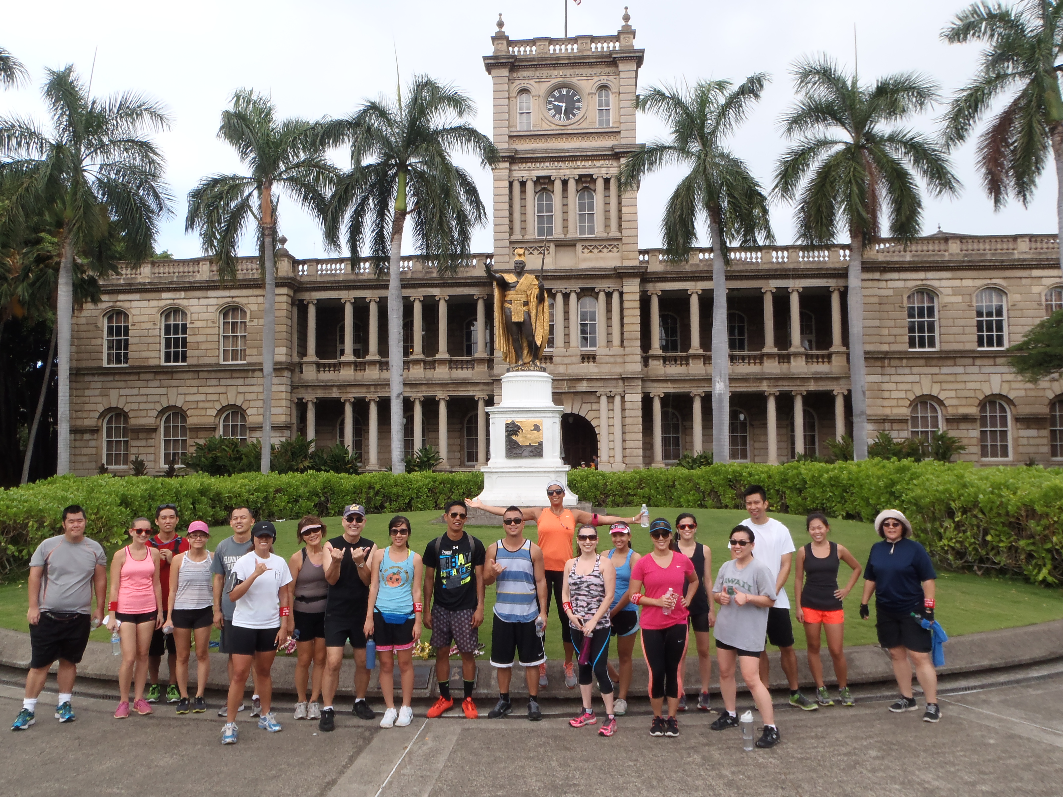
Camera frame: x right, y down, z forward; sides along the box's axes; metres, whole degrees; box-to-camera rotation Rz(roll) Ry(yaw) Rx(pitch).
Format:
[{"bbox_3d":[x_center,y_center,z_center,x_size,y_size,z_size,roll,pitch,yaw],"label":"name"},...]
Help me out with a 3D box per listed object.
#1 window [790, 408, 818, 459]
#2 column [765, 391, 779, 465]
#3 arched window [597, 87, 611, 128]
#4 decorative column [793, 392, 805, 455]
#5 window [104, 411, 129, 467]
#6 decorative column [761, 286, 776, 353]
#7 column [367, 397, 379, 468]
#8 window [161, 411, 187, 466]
[{"bbox_3d":[15.415,2.019,48.623,1.537,2.957,0.250,-1,-4,5],"label":"window"},{"bbox_3d":[12.482,1.540,44.470,0.680,3.867,0.650,-1,-4,5],"label":"column"},{"bbox_3d":[3.629,-14.509,42.832,0.670,2.030,0.250,-1,-4,5],"label":"arched window"},{"bbox_3d":[13.104,1.445,42.066,0.660,3.660,0.640,-1,-4,5],"label":"decorative column"},{"bbox_3d":[-21.158,2.099,43.959,1.420,2.830,0.250,-1,-4,5],"label":"window"},{"bbox_3d":[11.767,-3.895,42.528,0.660,3.190,0.640,-1,-4,5],"label":"decorative column"},{"bbox_3d":[-7.776,1.691,42.211,0.520,3.526,0.520,-1,-3,5],"label":"column"},{"bbox_3d":[-18.068,2.054,43.696,1.420,2.830,0.250,-1,-4,5],"label":"window"}]

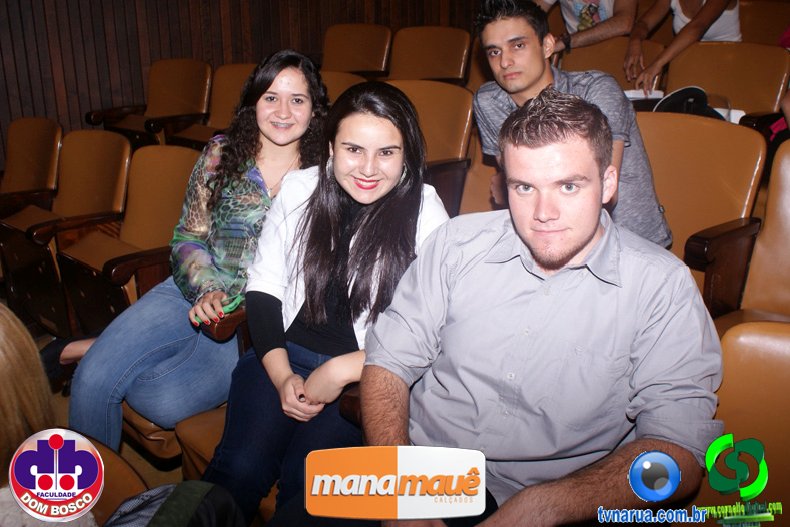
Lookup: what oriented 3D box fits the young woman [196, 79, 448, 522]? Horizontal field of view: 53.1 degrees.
[{"bbox_3d":[-0.141,0.258,1.546,0.480,1.170,0.650,9,20,27],"label":"young woman"}]

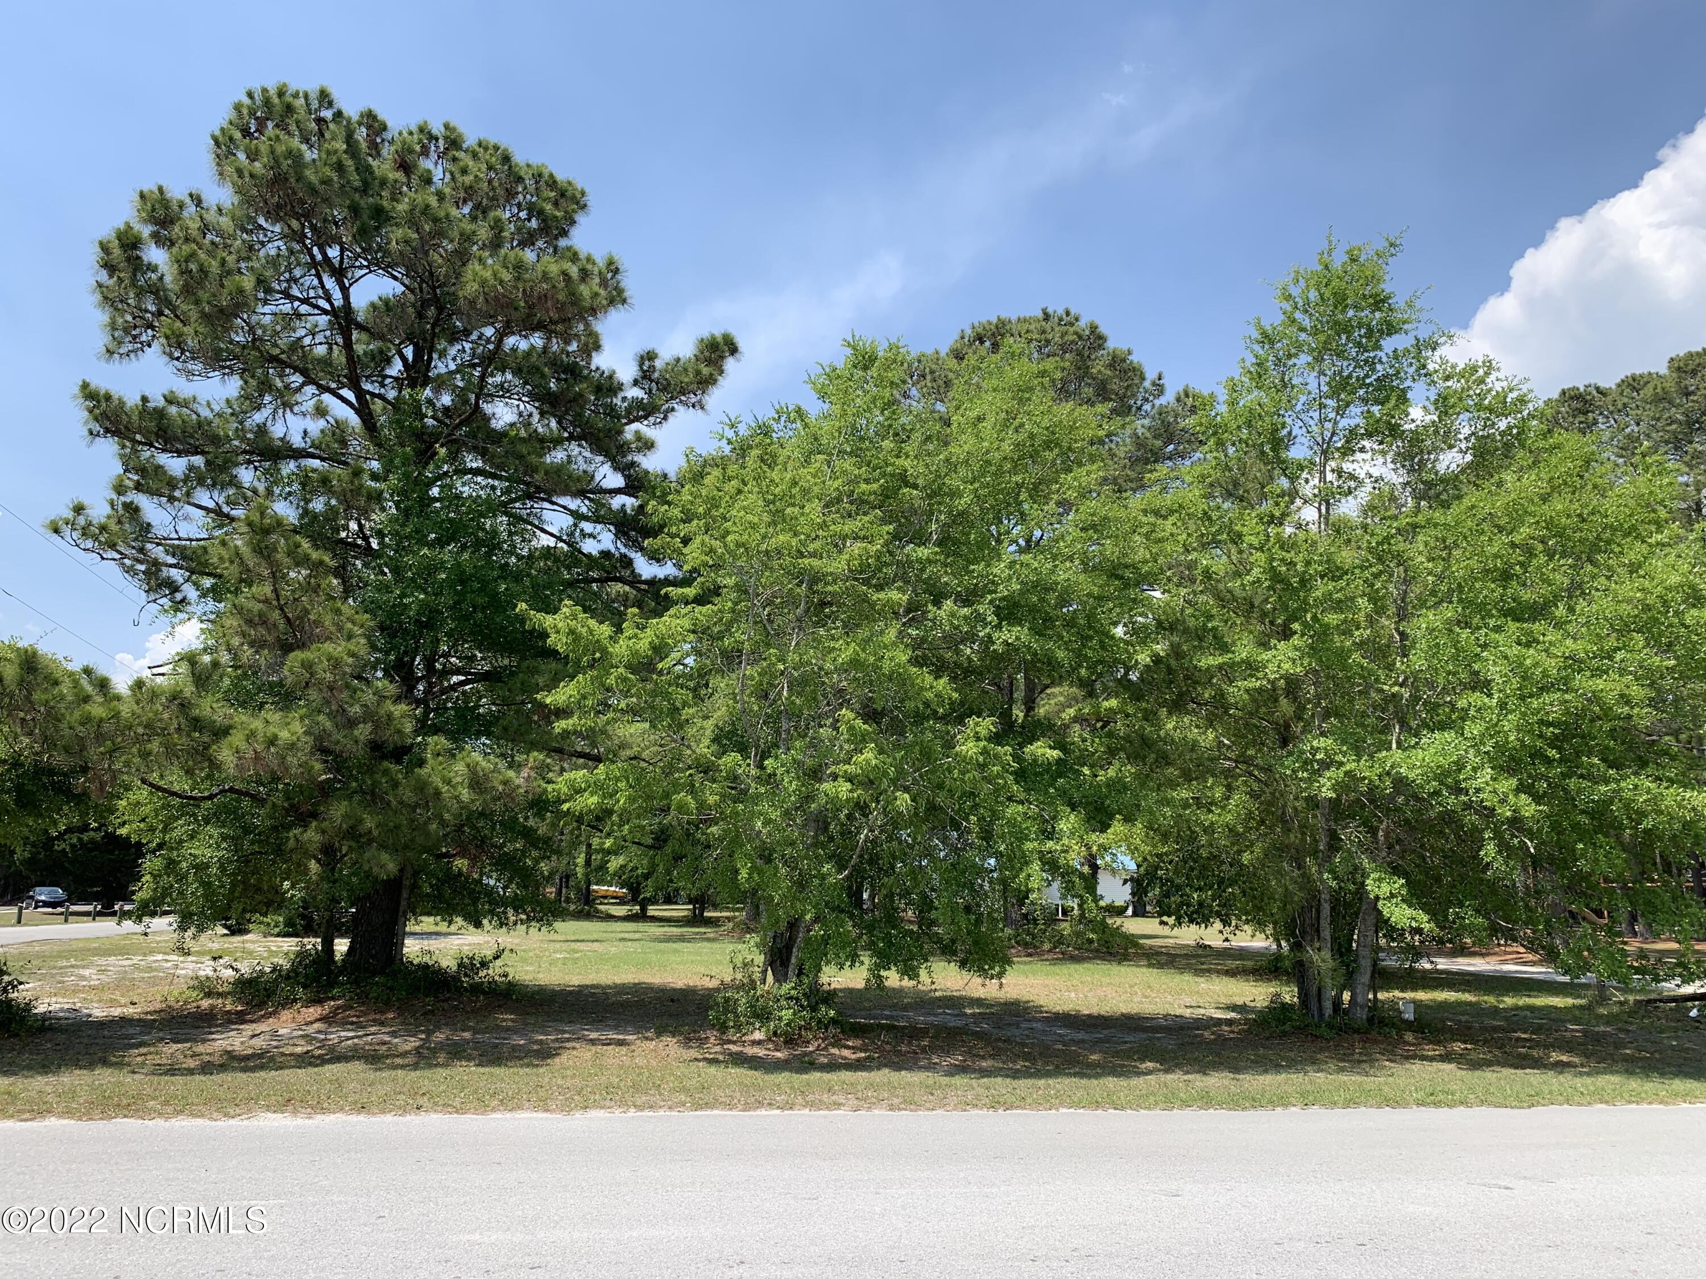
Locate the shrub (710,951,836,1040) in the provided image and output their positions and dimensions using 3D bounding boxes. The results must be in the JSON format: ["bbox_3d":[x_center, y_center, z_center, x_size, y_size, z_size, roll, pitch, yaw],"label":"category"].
[{"bbox_3d":[-0.846,3.715,13.442,1.340,0.860,1.200,0,-11,0],"label":"shrub"}]

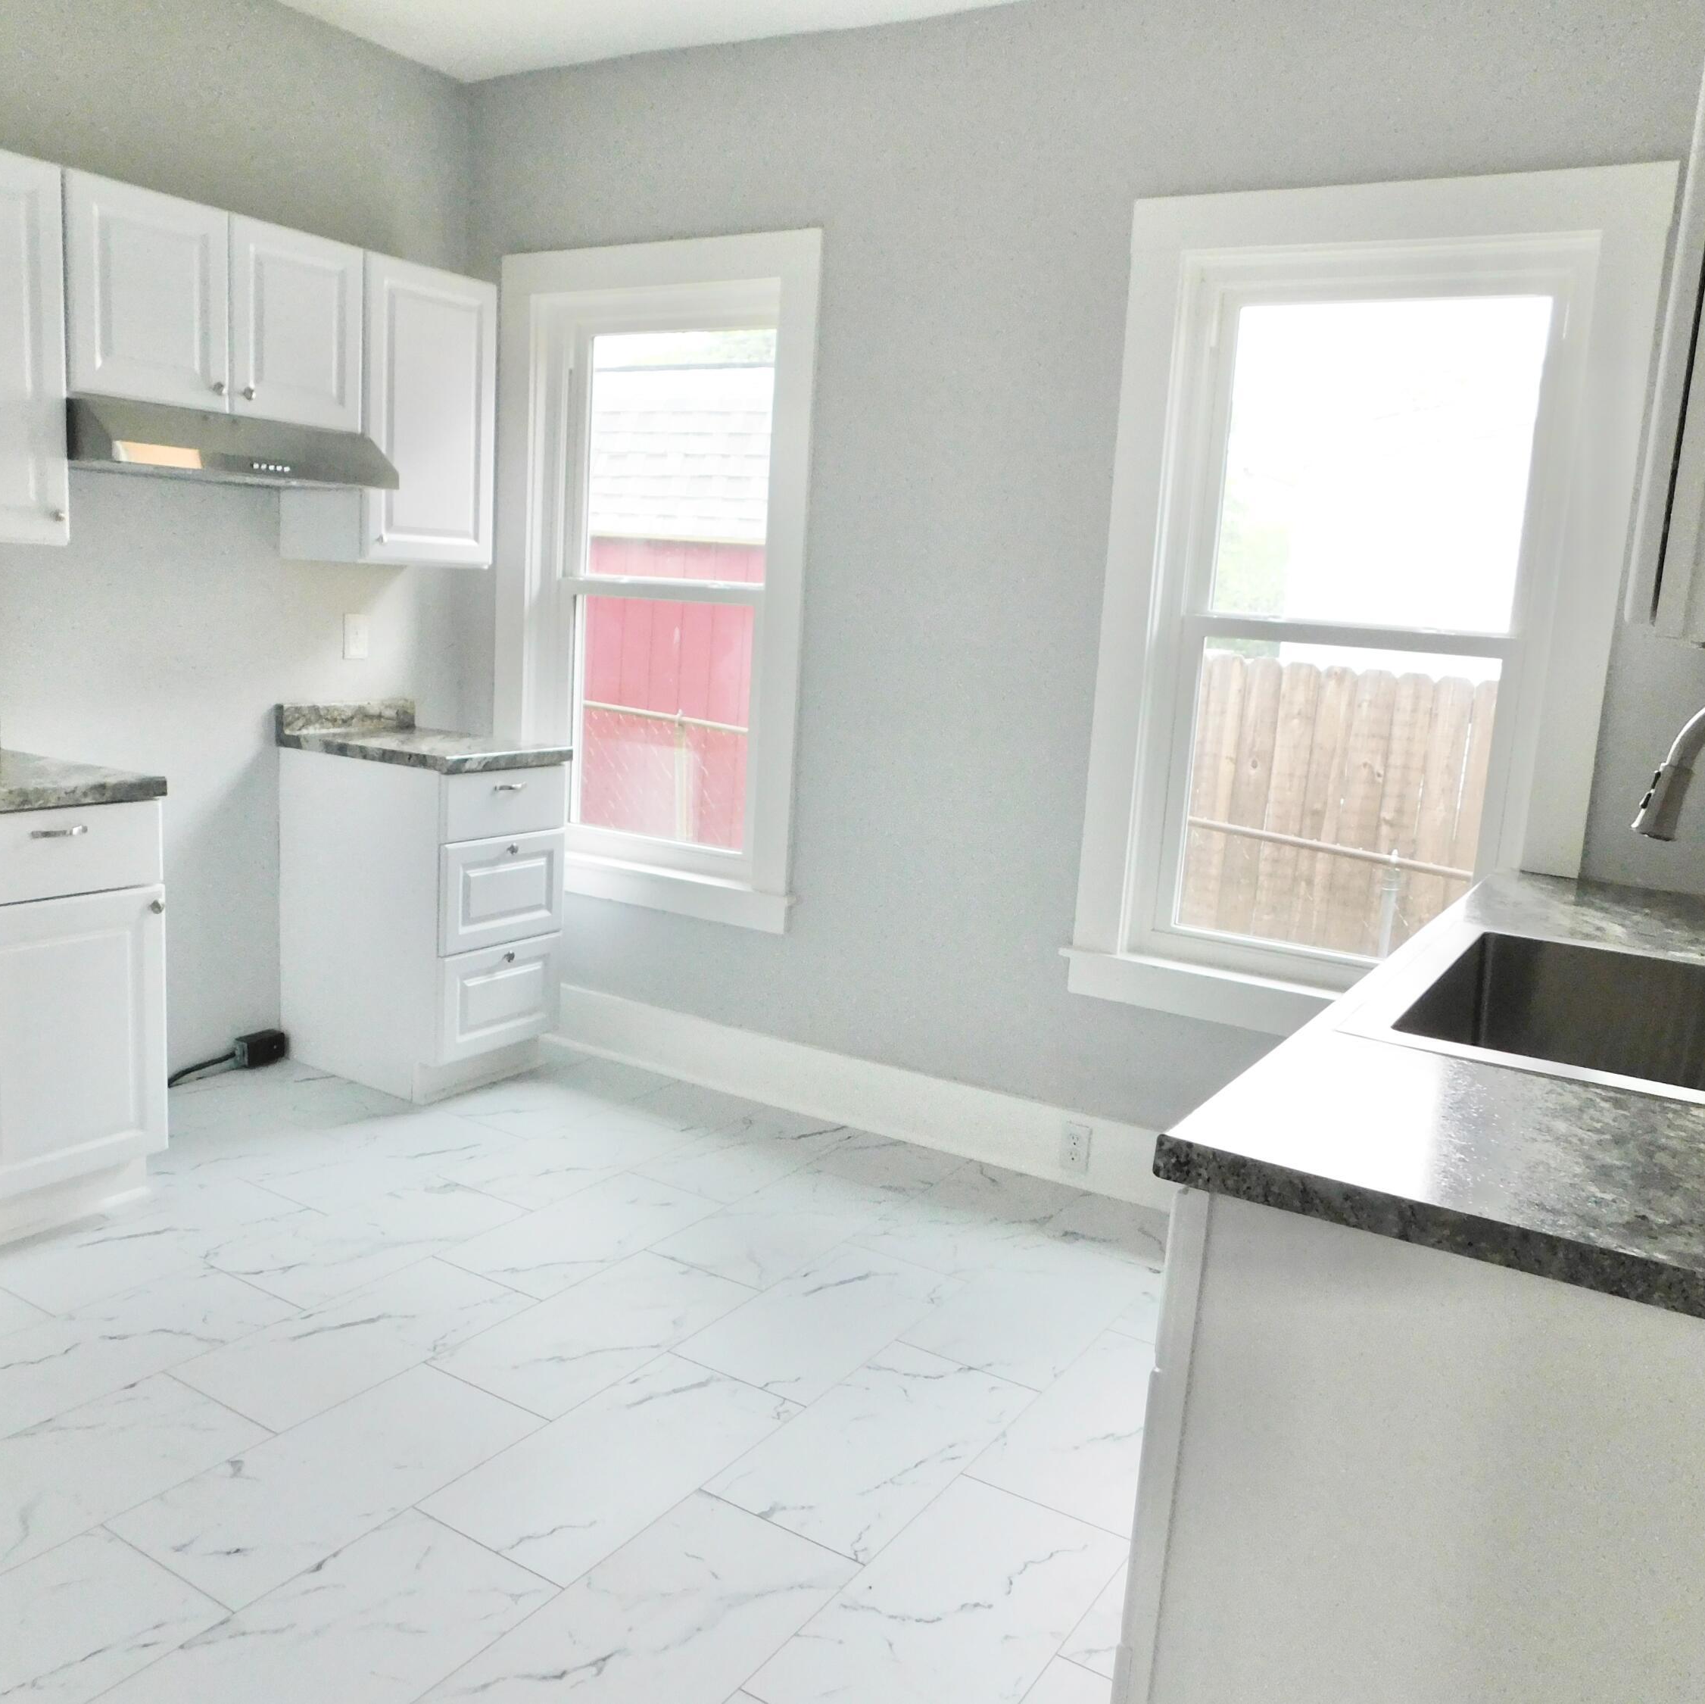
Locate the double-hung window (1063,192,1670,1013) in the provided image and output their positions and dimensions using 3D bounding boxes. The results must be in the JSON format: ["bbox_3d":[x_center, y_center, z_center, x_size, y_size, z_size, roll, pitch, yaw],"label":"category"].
[{"bbox_3d":[1.035,-0.472,3.230,1.081,1.798,0.080,10,11,31],"label":"double-hung window"}]

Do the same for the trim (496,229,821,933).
[{"bbox_3d":[-0.588,-0.745,4.208,1.101,1.802,0.080,10,11,31],"label":"trim"}]

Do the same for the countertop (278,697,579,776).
[{"bbox_3d":[-1.157,-0.321,4.100,0.642,0.113,0.458,10,11,31],"label":"countertop"}]

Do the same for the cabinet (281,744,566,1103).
[{"bbox_3d":[-1.194,0.169,4.194,0.622,0.887,0.463,10,11,31],"label":"cabinet"}]

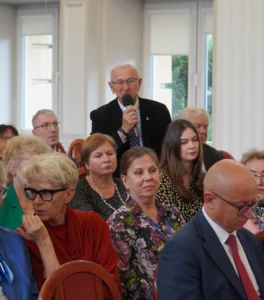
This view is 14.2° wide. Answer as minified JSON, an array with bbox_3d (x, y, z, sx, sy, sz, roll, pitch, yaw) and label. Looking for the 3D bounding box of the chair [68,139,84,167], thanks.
[{"bbox_3d":[-0.313,0.399,9.144,0.540,0.960,0.450,5,6,45],"label":"chair"}]

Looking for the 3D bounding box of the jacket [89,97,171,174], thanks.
[{"bbox_3d":[-0.014,0.039,6.677,0.530,0.760,0.320,1,4,-3],"label":"jacket"}]

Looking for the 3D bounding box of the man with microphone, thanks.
[{"bbox_3d":[-0.033,0.303,6.711,0.540,1.680,0.360,1,4,-3],"label":"man with microphone"}]

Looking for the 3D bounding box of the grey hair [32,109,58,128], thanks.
[{"bbox_3d":[-0.572,-0.201,6.900,0.165,0.140,0.190,-3,5,-40],"label":"grey hair"}]

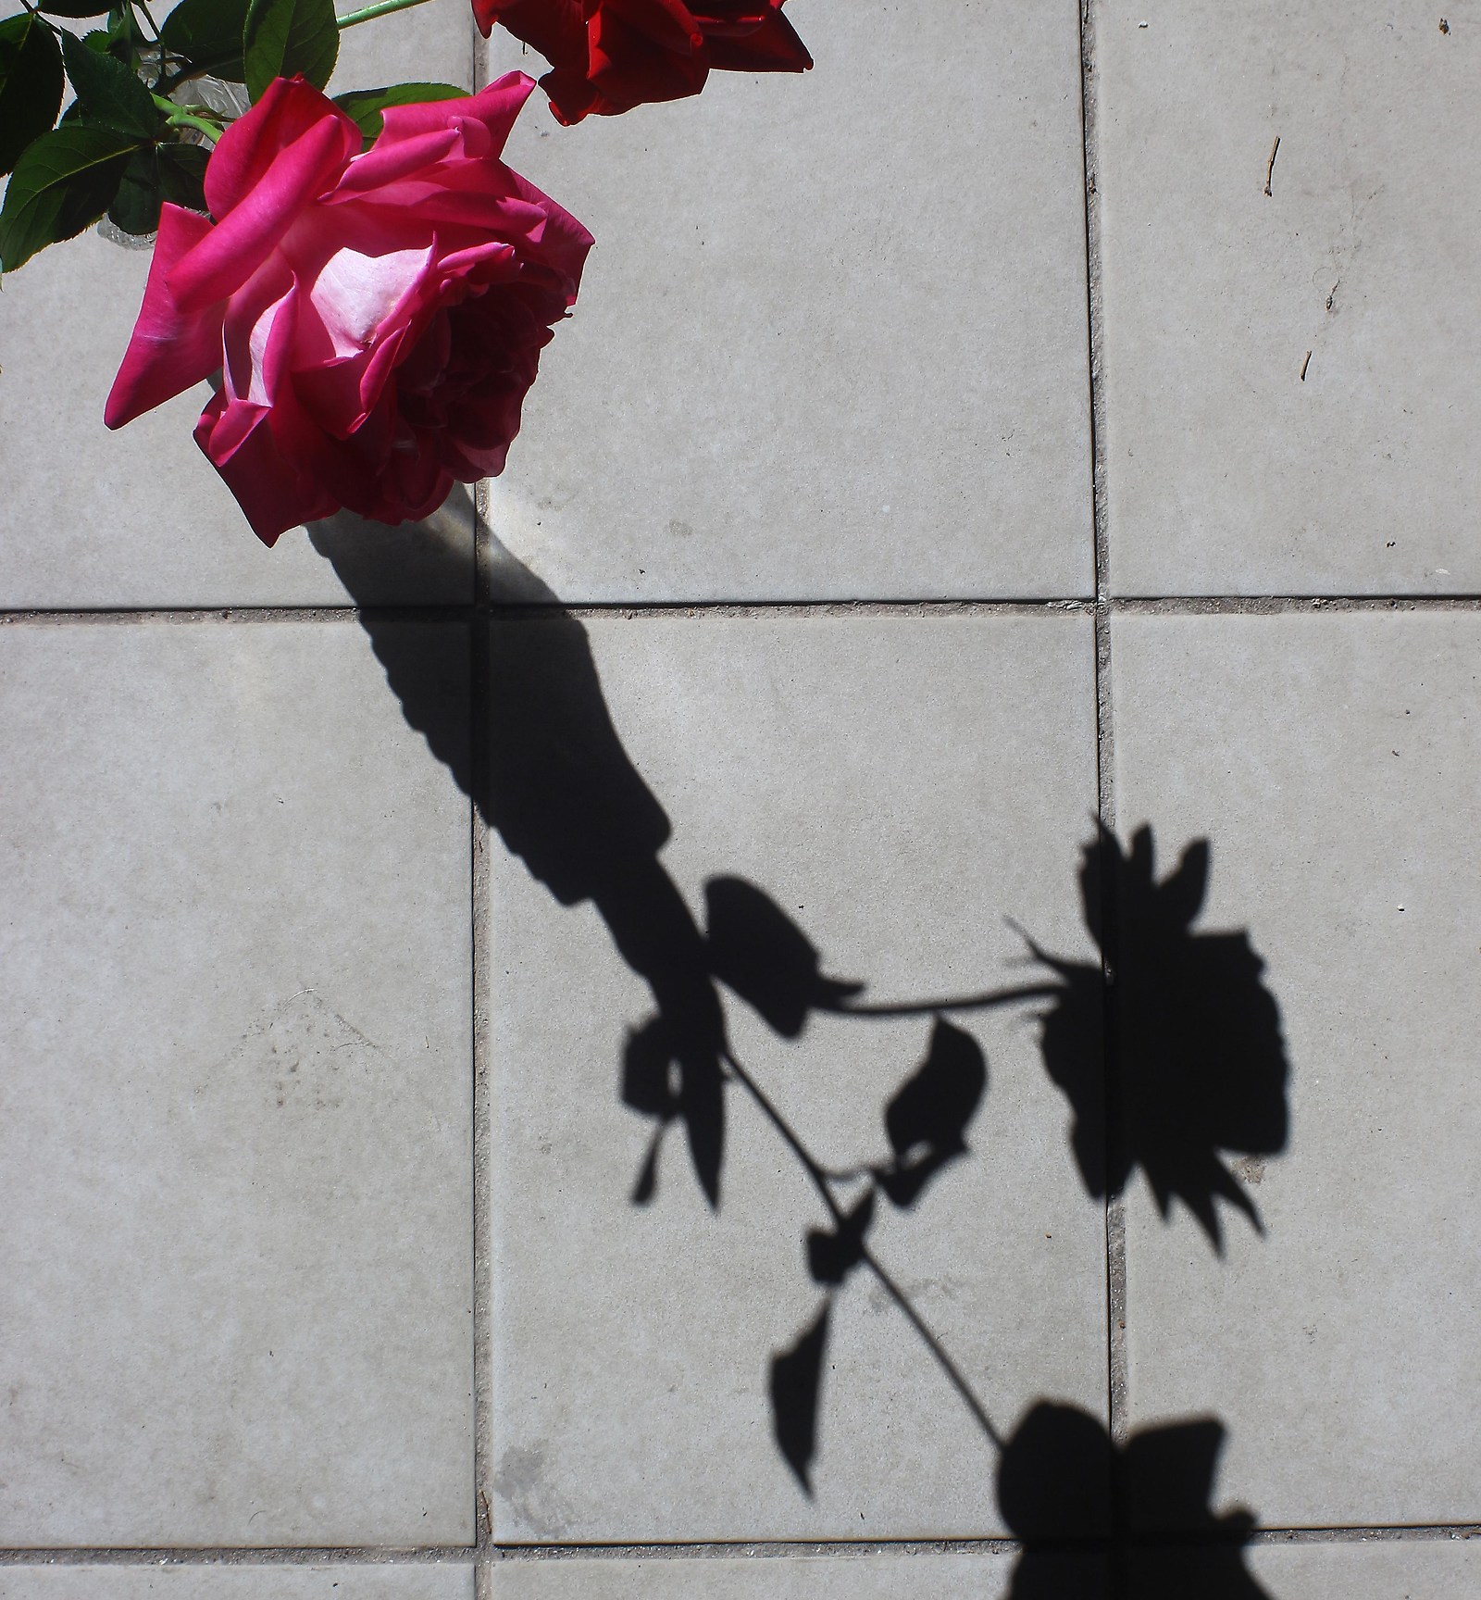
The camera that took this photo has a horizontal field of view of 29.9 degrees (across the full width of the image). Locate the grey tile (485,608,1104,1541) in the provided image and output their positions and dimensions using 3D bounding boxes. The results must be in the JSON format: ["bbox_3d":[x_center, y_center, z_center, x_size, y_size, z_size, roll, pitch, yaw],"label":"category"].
[{"bbox_3d":[0.019,0.089,0.912,0.200,0.010,0.300,0,85,-1],"label":"grey tile"}]

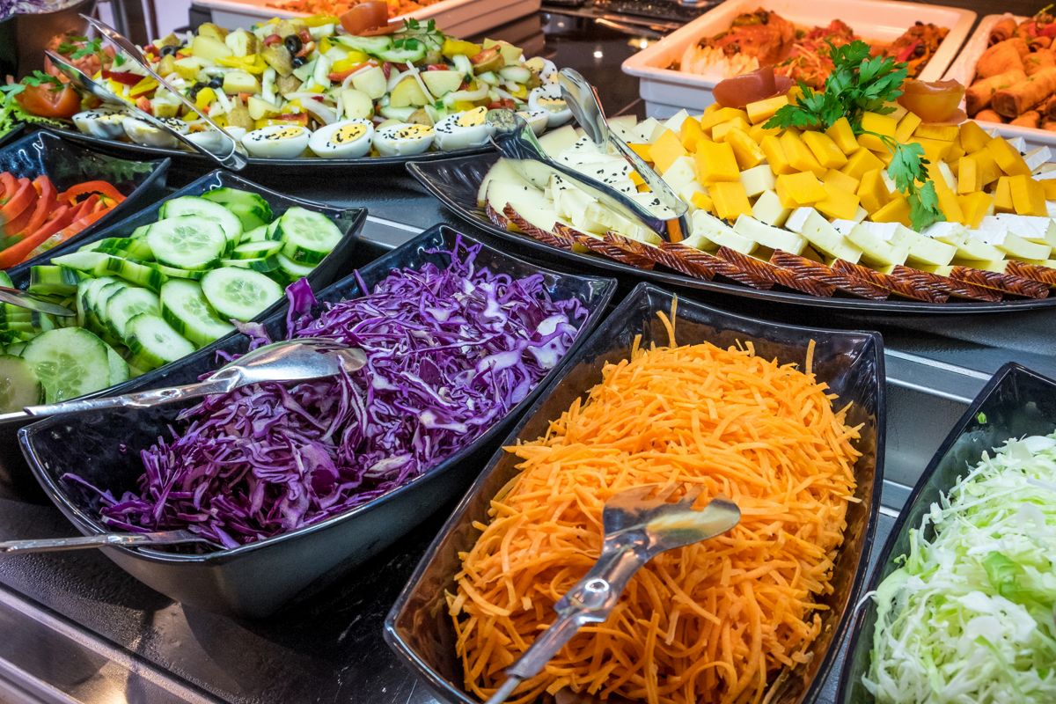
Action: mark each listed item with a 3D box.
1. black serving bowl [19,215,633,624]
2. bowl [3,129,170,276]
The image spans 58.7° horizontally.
[{"bbox_3d":[-0.089,0.032,0.510,0.167,0.082,0.315,22,37,30],"label":"black serving bowl"},{"bbox_3d":[-0.390,-0.059,0.642,0.167,0.082,0.315,14,34,19],"label":"bowl"}]

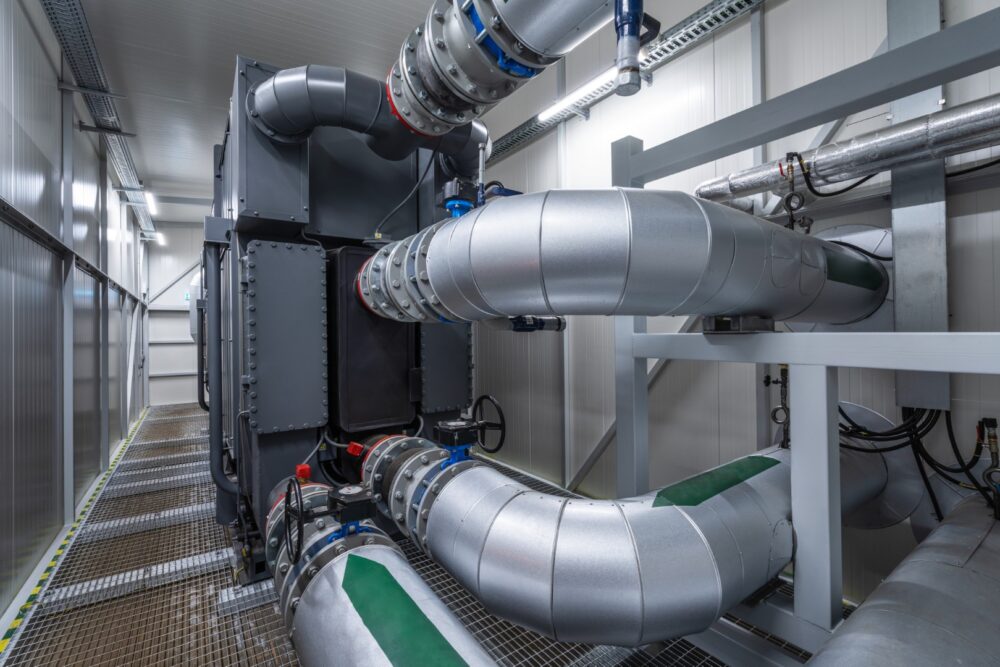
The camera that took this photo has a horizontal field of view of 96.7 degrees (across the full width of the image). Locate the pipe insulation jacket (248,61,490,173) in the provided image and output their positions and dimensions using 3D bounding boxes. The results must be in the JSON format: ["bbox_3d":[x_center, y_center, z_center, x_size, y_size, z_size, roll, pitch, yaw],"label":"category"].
[{"bbox_3d":[-0.645,-1.403,2.892,1.692,0.404,0.646,0,0,-35],"label":"pipe insulation jacket"}]

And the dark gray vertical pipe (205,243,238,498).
[{"bbox_3d":[-2.079,0.284,3.344,0.196,1.890,0.100,0,0,-35],"label":"dark gray vertical pipe"}]

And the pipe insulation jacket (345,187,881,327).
[{"bbox_3d":[0.745,-0.280,2.448,2.539,0.447,1.597,0,0,-35],"label":"pipe insulation jacket"}]

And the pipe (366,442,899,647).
[{"bbox_3d":[0.772,0.807,2.458,2.495,0.446,1.670,0,0,-35],"label":"pipe"}]

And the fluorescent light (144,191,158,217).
[{"bbox_3d":[-5.364,-1.984,6.851,0.100,0.080,1.300,0,0,-35],"label":"fluorescent light"}]

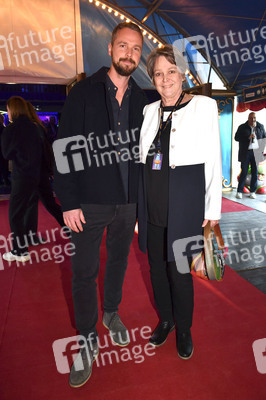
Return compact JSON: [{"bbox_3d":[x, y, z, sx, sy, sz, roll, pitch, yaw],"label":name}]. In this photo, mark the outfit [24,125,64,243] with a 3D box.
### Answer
[{"bbox_3d":[-0.970,-0.180,3.280,0.560,1.380,0.460,3,11,17],"label":"outfit"}]

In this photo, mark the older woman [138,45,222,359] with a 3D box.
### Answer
[{"bbox_3d":[0.253,0.060,1.590,0.490,1.670,0.360,3,12,20],"label":"older woman"}]

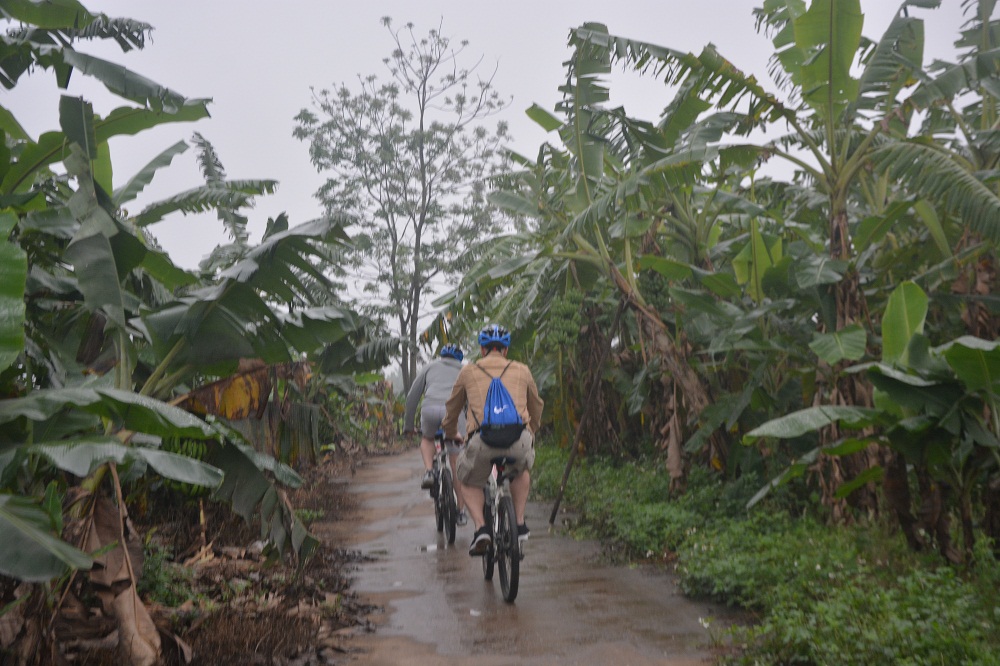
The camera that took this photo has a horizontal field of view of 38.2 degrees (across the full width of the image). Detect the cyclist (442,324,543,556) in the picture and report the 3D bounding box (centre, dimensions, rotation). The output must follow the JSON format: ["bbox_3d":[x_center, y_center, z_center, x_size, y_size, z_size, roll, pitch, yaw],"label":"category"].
[{"bbox_3d":[-0.050,0.715,9.550,0.660,1.530,0.870,0,-2,-8],"label":"cyclist"}]

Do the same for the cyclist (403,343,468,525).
[{"bbox_3d":[-0.575,0.912,13.100,0.640,1.640,0.920,0,-2,-8],"label":"cyclist"}]

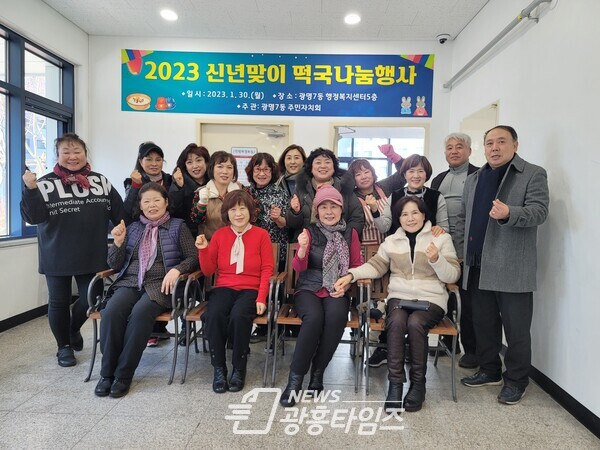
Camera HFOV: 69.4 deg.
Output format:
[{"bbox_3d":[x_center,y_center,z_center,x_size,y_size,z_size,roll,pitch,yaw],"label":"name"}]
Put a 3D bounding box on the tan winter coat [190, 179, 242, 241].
[{"bbox_3d":[-0.648,-0.071,3.444,0.472,0.613,0.321,1,3,-1],"label":"tan winter coat"}]

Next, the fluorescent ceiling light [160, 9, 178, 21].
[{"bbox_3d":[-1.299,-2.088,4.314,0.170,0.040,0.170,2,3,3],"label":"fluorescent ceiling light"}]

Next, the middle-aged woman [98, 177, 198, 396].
[{"bbox_3d":[-1.004,0.361,2.876,0.583,1.286,0.703,2,3,2],"label":"middle-aged woman"}]

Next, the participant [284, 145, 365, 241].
[{"bbox_3d":[0.204,0.216,3.380,0.600,1.620,0.420,2,3,6],"label":"participant"}]

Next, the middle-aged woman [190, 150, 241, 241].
[{"bbox_3d":[-0.589,0.209,3.430,0.540,1.580,0.380,1,3,-7],"label":"middle-aged woman"}]

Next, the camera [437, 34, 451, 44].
[{"bbox_3d":[1.516,-1.967,4.591,0.141,0.090,0.141,2,3,19],"label":"camera"}]

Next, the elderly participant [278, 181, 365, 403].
[{"bbox_3d":[0.179,0.388,2.800,0.502,1.300,0.703,2,3,8],"label":"elderly participant"}]

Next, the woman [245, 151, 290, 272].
[{"bbox_3d":[-0.258,0.210,3.462,0.482,1.567,0.361,2,3,2],"label":"woman"}]

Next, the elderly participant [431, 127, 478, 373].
[{"bbox_3d":[1.199,0.188,3.289,0.480,1.748,0.340,3,3,19],"label":"elderly participant"}]

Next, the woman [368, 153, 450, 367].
[{"bbox_3d":[0.828,0.262,3.252,0.500,1.580,0.420,2,3,11],"label":"woman"}]

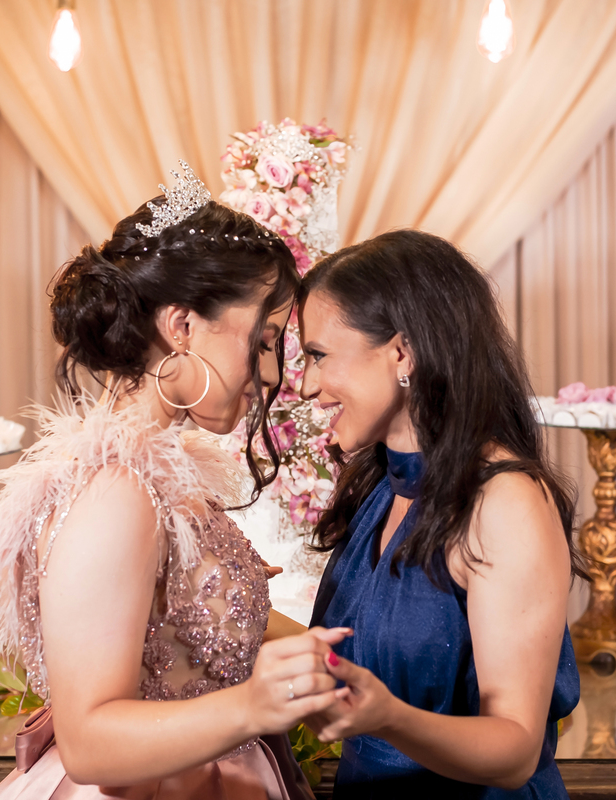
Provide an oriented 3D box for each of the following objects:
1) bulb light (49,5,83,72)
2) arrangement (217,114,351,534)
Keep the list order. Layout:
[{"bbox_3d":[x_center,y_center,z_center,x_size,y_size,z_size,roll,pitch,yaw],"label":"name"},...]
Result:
[{"bbox_3d":[-0.432,-0.645,2.970,0.063,0.122,0.063,0,4,0],"label":"bulb light"},{"bbox_3d":[-0.041,-0.121,2.778,0.225,0.683,0.220,0,4,0],"label":"arrangement"}]

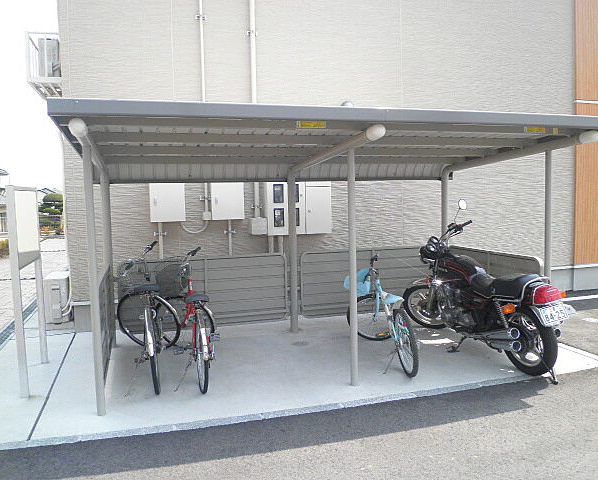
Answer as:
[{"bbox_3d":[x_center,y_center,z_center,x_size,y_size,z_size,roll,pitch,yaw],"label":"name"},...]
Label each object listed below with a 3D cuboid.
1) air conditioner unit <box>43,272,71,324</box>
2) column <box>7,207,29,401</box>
[{"bbox_3d":[-2.909,0.677,5.911,0.290,0.530,0.760,-3,6,-17],"label":"air conditioner unit"},{"bbox_3d":[-2.059,0.401,3.518,0.060,1.545,0.060,-3,6,-17],"label":"column"}]

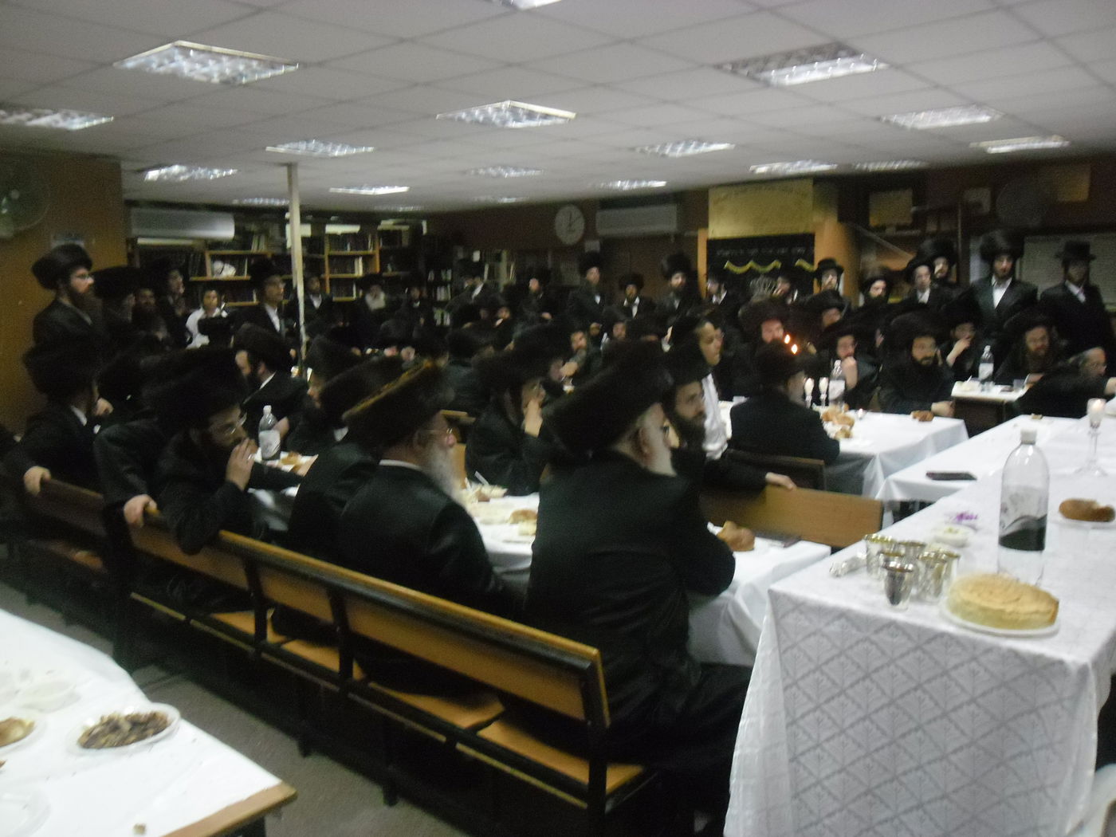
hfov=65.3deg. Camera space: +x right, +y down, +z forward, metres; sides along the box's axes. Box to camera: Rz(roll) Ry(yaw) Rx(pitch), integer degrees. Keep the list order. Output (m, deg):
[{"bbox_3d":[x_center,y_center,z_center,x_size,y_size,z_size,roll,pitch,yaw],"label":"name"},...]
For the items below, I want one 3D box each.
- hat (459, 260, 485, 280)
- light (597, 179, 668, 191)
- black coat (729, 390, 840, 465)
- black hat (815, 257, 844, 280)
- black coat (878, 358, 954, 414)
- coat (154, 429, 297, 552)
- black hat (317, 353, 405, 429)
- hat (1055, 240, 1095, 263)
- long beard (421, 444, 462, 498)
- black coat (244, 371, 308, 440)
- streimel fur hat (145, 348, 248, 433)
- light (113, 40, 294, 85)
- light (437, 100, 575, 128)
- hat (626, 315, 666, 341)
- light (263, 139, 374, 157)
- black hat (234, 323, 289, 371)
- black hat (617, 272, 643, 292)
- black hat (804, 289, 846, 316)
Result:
[{"bbox_3d":[-1.006,-1.742,10.200,0.310,0.190,0.330,-1,9,0],"label":"hat"},{"bbox_3d":[0.756,-2.397,8.827,0.580,0.070,0.580,8,13,40],"label":"light"},{"bbox_3d":[0.994,0.138,3.837,0.480,0.600,0.400,8,13,41],"label":"black coat"},{"bbox_3d":[2.601,-1.439,8.350,0.310,0.150,0.330,2,5,14],"label":"black hat"},{"bbox_3d":[2.138,-0.154,5.200,0.500,0.500,0.400,-4,10,-17],"label":"black coat"},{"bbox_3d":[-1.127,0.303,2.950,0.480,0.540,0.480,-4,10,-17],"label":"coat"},{"bbox_3d":[-0.630,-0.085,2.880,0.350,0.160,0.340,-39,28,-26],"label":"black hat"},{"bbox_3d":[4.221,-1.358,7.100,0.330,0.150,0.350,5,7,30],"label":"hat"},{"bbox_3d":[-0.348,0.159,2.580,0.130,0.180,0.140,-5,10,-24],"label":"long beard"},{"bbox_3d":[-1.647,0.003,5.100,0.380,0.580,0.470,-6,11,-29],"label":"black coat"},{"bbox_3d":[-1.266,-0.102,3.050,0.360,0.170,0.350,-30,18,-14],"label":"streimel fur hat"},{"bbox_3d":[-1.475,-1.484,3.653,0.580,0.070,0.580,8,13,40],"label":"light"},{"bbox_3d":[-0.284,-1.722,4.934,0.600,0.080,0.600,7,12,40],"label":"light"},{"bbox_3d":[0.658,-0.674,6.500,0.310,0.190,0.310,-1,10,0],"label":"hat"},{"bbox_3d":[-1.692,-1.934,6.198,0.580,0.070,0.580,7,13,40],"label":"light"},{"bbox_3d":[-1.615,-0.388,4.750,0.350,0.160,0.340,24,8,-7],"label":"black hat"},{"bbox_3d":[0.790,-1.499,9.500,0.280,0.200,0.280,-1,10,0],"label":"black hat"},{"bbox_3d":[1.897,-0.823,6.200,0.300,0.170,0.330,-8,12,-37],"label":"black hat"}]

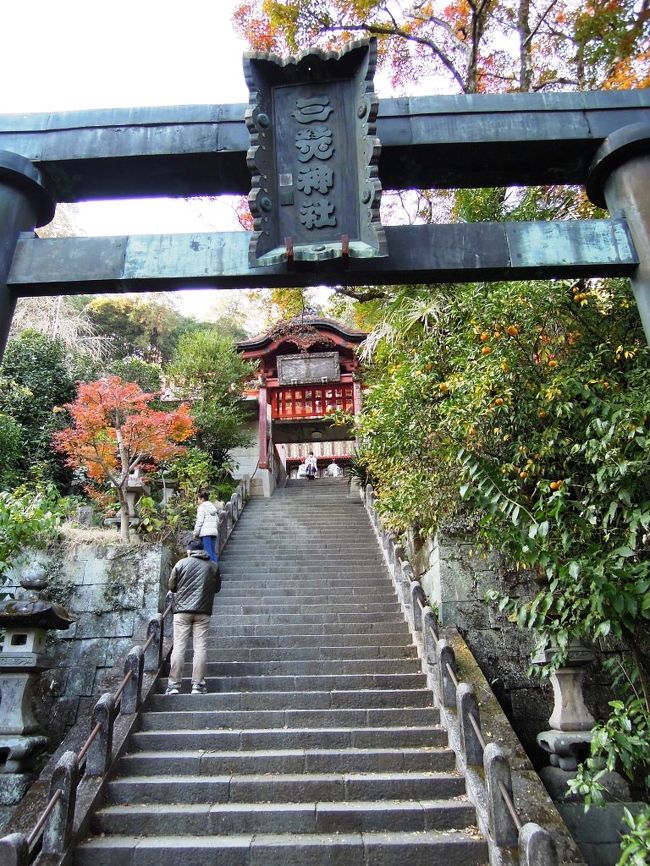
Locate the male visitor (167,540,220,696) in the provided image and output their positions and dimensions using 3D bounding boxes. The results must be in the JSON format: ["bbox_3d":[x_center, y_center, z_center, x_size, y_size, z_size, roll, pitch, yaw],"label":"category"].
[{"bbox_3d":[-1.497,2.055,6.843,0.600,1.715,0.420,4,-22,-13],"label":"male visitor"}]

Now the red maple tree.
[{"bbox_3d":[-3.260,0.348,9.649,2.280,2.804,2.100,-1,-21,0],"label":"red maple tree"}]

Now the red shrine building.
[{"bbox_3d":[-0.419,-0.338,18.516,3.930,5.285,4.000,-2,-21,4],"label":"red shrine building"}]

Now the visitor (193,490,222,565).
[{"bbox_3d":[-2.007,1.767,10.300,0.420,1.618,0.520,-19,-27,39],"label":"visitor"}]

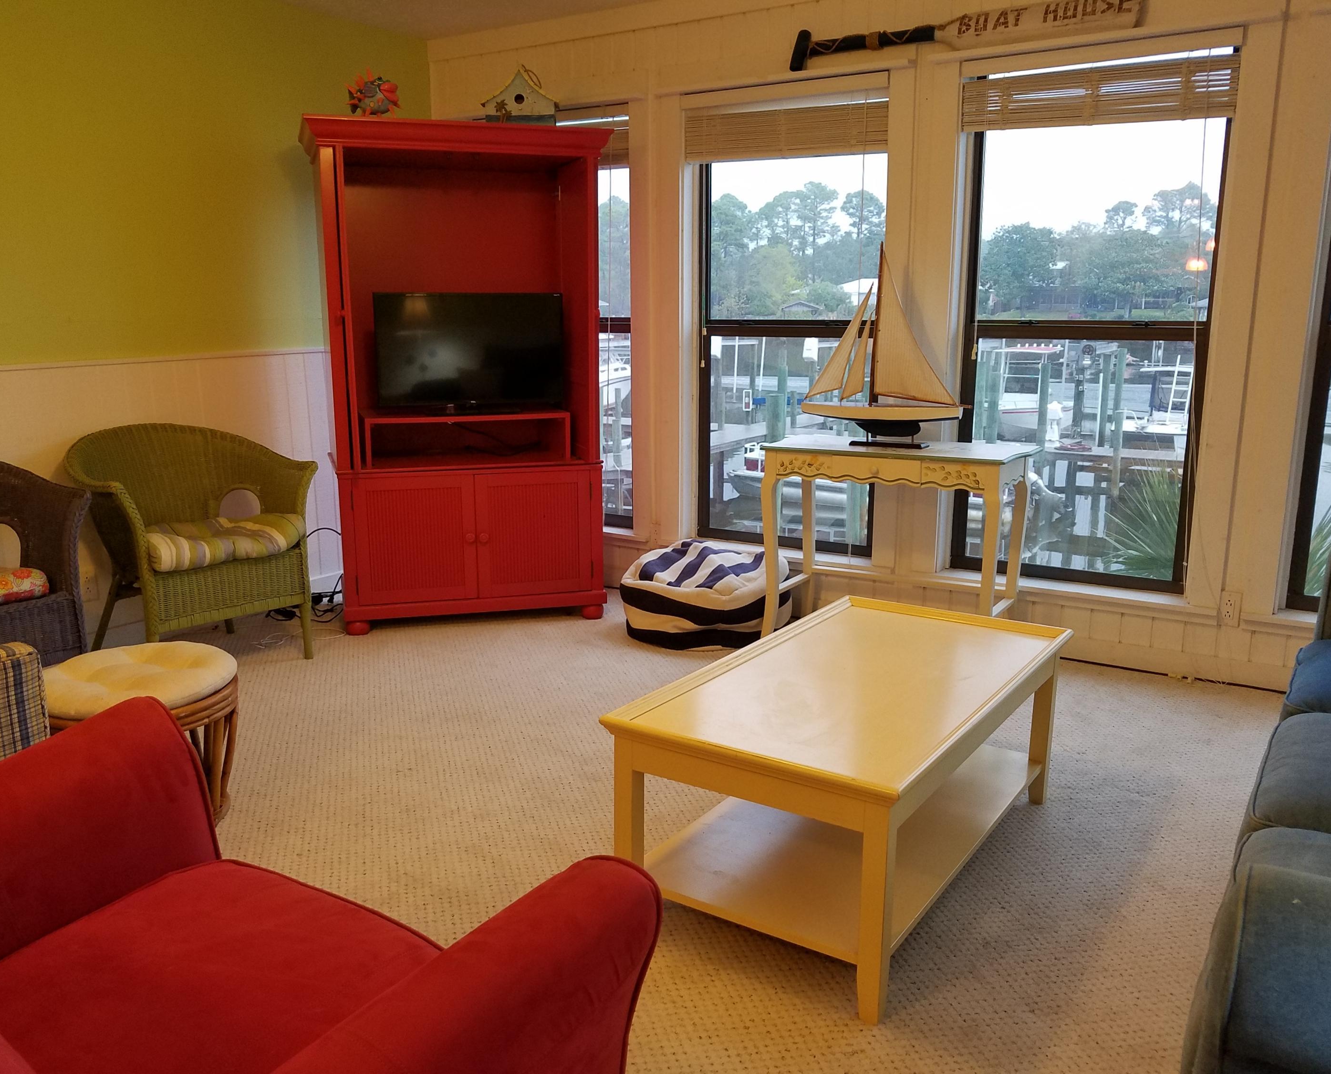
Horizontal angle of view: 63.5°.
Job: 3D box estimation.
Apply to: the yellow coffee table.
[{"bbox_3d":[0.456,0.506,2.480,0.628,0.419,1.169,8,14,33],"label":"yellow coffee table"}]

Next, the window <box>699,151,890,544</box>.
[{"bbox_3d":[0.486,-0.746,4.269,0.804,1.608,0.096,7,13,30],"label":"window"}]

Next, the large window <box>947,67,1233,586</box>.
[{"bbox_3d":[1.436,-0.688,3.715,0.804,1.728,0.096,7,13,30],"label":"large window"}]

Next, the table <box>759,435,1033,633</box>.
[{"bbox_3d":[0.813,0.072,3.752,0.810,0.762,0.480,7,13,30],"label":"table"}]

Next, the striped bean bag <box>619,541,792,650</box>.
[{"bbox_3d":[0.161,0.216,4.204,0.510,0.315,0.520,7,14,29],"label":"striped bean bag"}]

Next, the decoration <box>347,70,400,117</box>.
[{"bbox_3d":[-1.054,-1.590,3.902,0.180,0.174,0.114,1,12,5],"label":"decoration"}]

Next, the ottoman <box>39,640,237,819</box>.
[{"bbox_3d":[-1.266,0.496,2.605,0.456,0.390,0.456,-9,15,-39],"label":"ottoman"}]

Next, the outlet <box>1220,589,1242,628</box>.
[{"bbox_3d":[1.869,0.242,3.555,0.072,0.118,0.012,7,13,30],"label":"outlet"}]

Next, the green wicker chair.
[{"bbox_3d":[-1.663,0.034,3.759,0.570,0.834,0.666,9,14,37],"label":"green wicker chair"}]

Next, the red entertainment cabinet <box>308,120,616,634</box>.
[{"bbox_3d":[-0.793,-0.621,4.322,1.110,1.894,0.558,-3,12,-15],"label":"red entertainment cabinet"}]

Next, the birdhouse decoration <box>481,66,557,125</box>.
[{"bbox_3d":[-0.552,-1.643,4.053,0.282,0.216,0.156,-3,12,-15],"label":"birdhouse decoration"}]

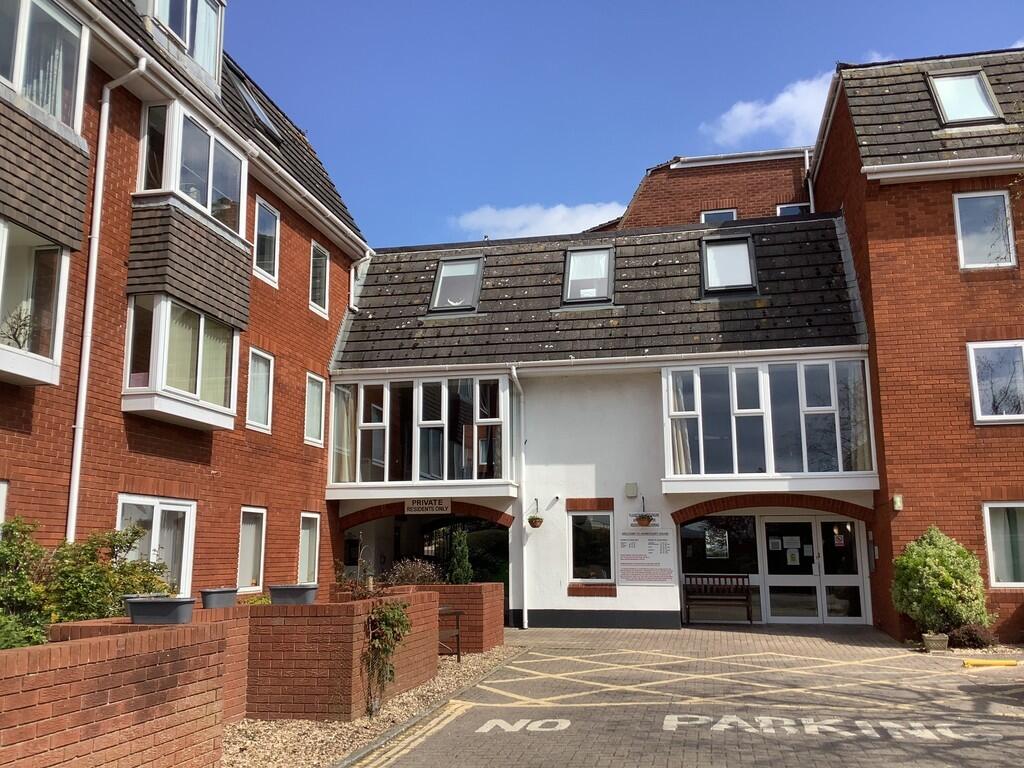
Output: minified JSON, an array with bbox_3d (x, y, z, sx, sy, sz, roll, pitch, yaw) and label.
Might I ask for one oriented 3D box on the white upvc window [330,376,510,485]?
[{"bbox_3d":[-1.749,0.874,17.112,3.440,1.957,0.150,-2,-10,12],"label":"white upvc window"}]

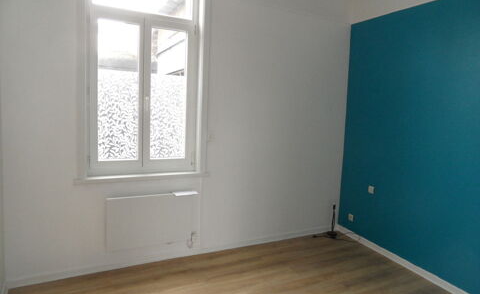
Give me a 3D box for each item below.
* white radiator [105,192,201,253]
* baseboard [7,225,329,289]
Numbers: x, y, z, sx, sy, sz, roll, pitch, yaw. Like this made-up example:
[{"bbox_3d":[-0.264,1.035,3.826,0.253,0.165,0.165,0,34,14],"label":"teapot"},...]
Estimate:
[{"bbox_3d":[-0.754,0.631,2.901,0.756,0.447,0.095,-1,8,-25],"label":"white radiator"},{"bbox_3d":[-0.324,0.994,3.213,3.168,0.075,0.018,-1,8,-25],"label":"baseboard"}]

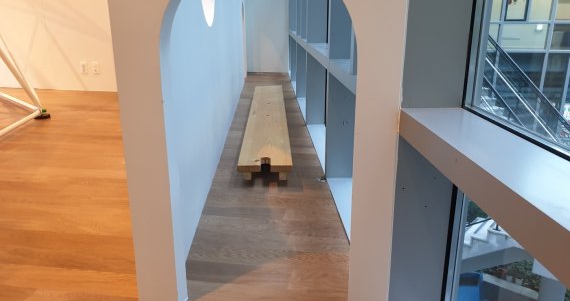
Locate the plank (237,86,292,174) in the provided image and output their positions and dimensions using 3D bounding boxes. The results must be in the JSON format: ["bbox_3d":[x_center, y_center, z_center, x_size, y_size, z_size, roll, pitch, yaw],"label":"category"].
[{"bbox_3d":[-0.175,-0.355,4.497,0.364,0.113,3.490,-1,17,-1],"label":"plank"}]

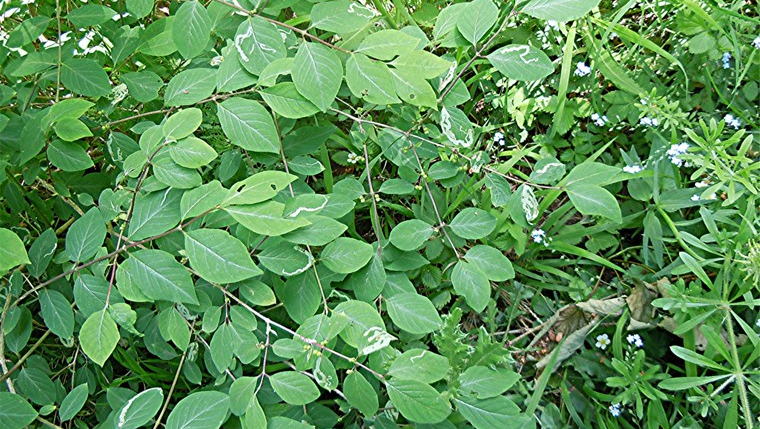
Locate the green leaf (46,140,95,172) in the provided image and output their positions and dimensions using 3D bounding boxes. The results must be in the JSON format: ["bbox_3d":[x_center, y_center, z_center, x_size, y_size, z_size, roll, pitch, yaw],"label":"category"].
[{"bbox_3d":[-0.334,-0.063,0.712,0.061,0.011,0.034,25,65,9],"label":"green leaf"}]

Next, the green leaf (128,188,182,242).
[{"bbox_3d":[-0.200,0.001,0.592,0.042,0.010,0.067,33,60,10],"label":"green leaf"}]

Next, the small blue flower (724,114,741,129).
[{"bbox_3d":[0.471,-0.124,0.880,0.021,0.018,0.021,0,48,0],"label":"small blue flower"}]

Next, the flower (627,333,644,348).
[{"bbox_3d":[0.287,0.141,0.740,0.019,0.012,0.017,-4,52,5],"label":"flower"}]

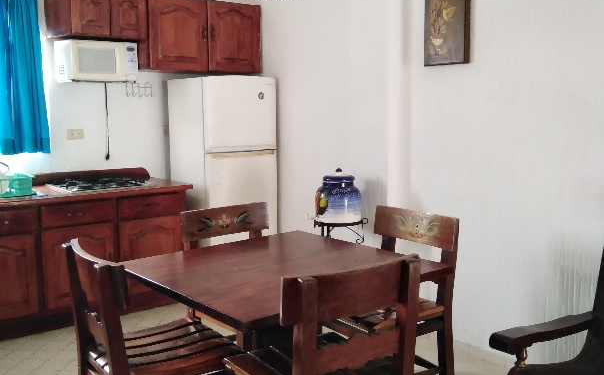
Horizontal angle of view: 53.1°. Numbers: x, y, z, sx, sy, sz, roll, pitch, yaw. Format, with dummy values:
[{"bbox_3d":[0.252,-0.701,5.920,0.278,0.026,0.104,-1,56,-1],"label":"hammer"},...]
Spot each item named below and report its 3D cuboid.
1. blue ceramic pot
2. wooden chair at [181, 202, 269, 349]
[{"bbox_3d":[0.239,0.052,4.009,0.306,0.352,0.306,-1,7,0],"label":"blue ceramic pot"},{"bbox_3d":[-0.270,0.574,3.094,0.543,0.902,0.550,-6,9,-34],"label":"wooden chair"}]

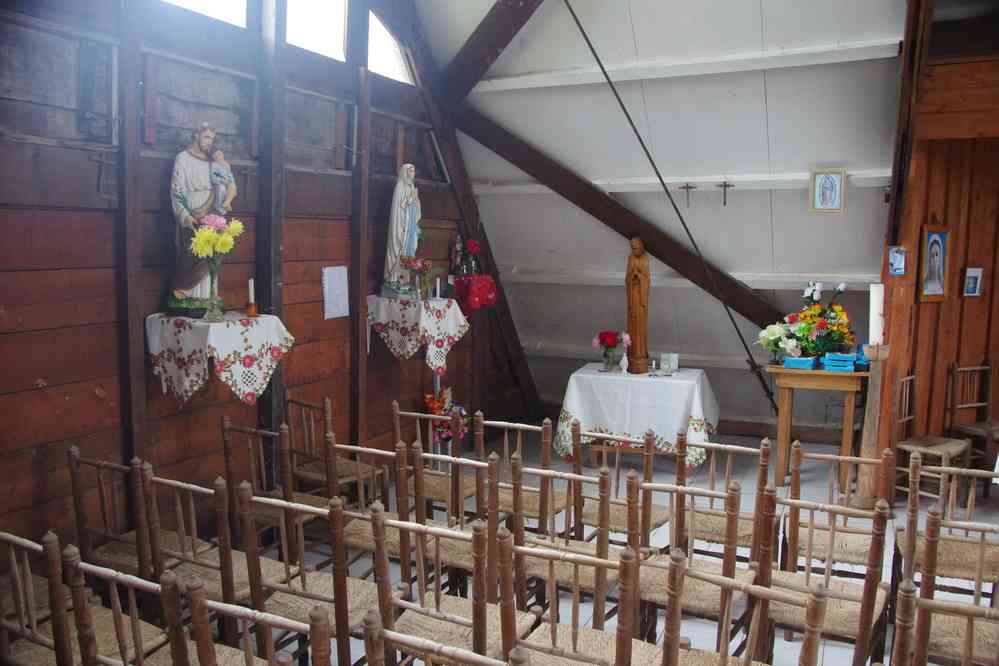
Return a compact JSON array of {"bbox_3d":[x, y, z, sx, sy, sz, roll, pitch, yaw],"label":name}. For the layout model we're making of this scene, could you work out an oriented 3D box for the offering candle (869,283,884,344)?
[{"bbox_3d":[2.453,-0.122,4.868,0.090,0.390,0.090,3,7,24],"label":"offering candle"}]

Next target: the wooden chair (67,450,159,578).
[{"bbox_3d":[-1.425,0.877,3.071,0.420,0.875,0.460,3,7,24],"label":"wooden chair"}]

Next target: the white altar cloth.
[{"bbox_3d":[1.058,0.625,5.701,1.120,0.640,0.700,3,7,24],"label":"white altar cloth"}]

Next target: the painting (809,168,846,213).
[{"bbox_3d":[2.131,-0.925,4.868,0.222,0.295,0.030,3,17,24],"label":"painting"}]

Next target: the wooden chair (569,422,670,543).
[{"bbox_3d":[0.595,0.835,3.621,0.420,0.875,0.460,4,7,28],"label":"wooden chair"}]

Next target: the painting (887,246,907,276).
[{"bbox_3d":[2.586,-0.463,4.871,0.094,0.188,0.015,3,7,24],"label":"painting"}]

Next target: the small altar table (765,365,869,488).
[{"bbox_3d":[2.270,0.660,5.365,0.660,0.860,0.440,3,7,24],"label":"small altar table"}]

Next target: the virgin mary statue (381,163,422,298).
[{"bbox_3d":[-0.595,-0.619,4.518,0.210,0.805,0.230,4,8,26],"label":"virgin mary statue"}]

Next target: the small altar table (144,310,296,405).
[{"bbox_3d":[-1.321,0.108,3.579,0.450,0.400,0.520,4,7,26],"label":"small altar table"}]

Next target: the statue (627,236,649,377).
[{"bbox_3d":[1.038,-0.210,5.652,0.170,1.030,0.165,3,7,24],"label":"statue"}]

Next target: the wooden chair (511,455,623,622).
[{"bbox_3d":[0.288,0.843,2.813,0.445,0.853,0.430,4,8,27],"label":"wooden chair"}]

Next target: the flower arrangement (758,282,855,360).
[{"bbox_3d":[2.166,-0.065,5.277,0.610,0.570,0.380,3,7,24],"label":"flower arrangement"}]

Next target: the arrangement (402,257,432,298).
[{"bbox_3d":[-0.472,-0.319,4.310,0.170,0.240,0.170,4,8,26],"label":"arrangement"}]

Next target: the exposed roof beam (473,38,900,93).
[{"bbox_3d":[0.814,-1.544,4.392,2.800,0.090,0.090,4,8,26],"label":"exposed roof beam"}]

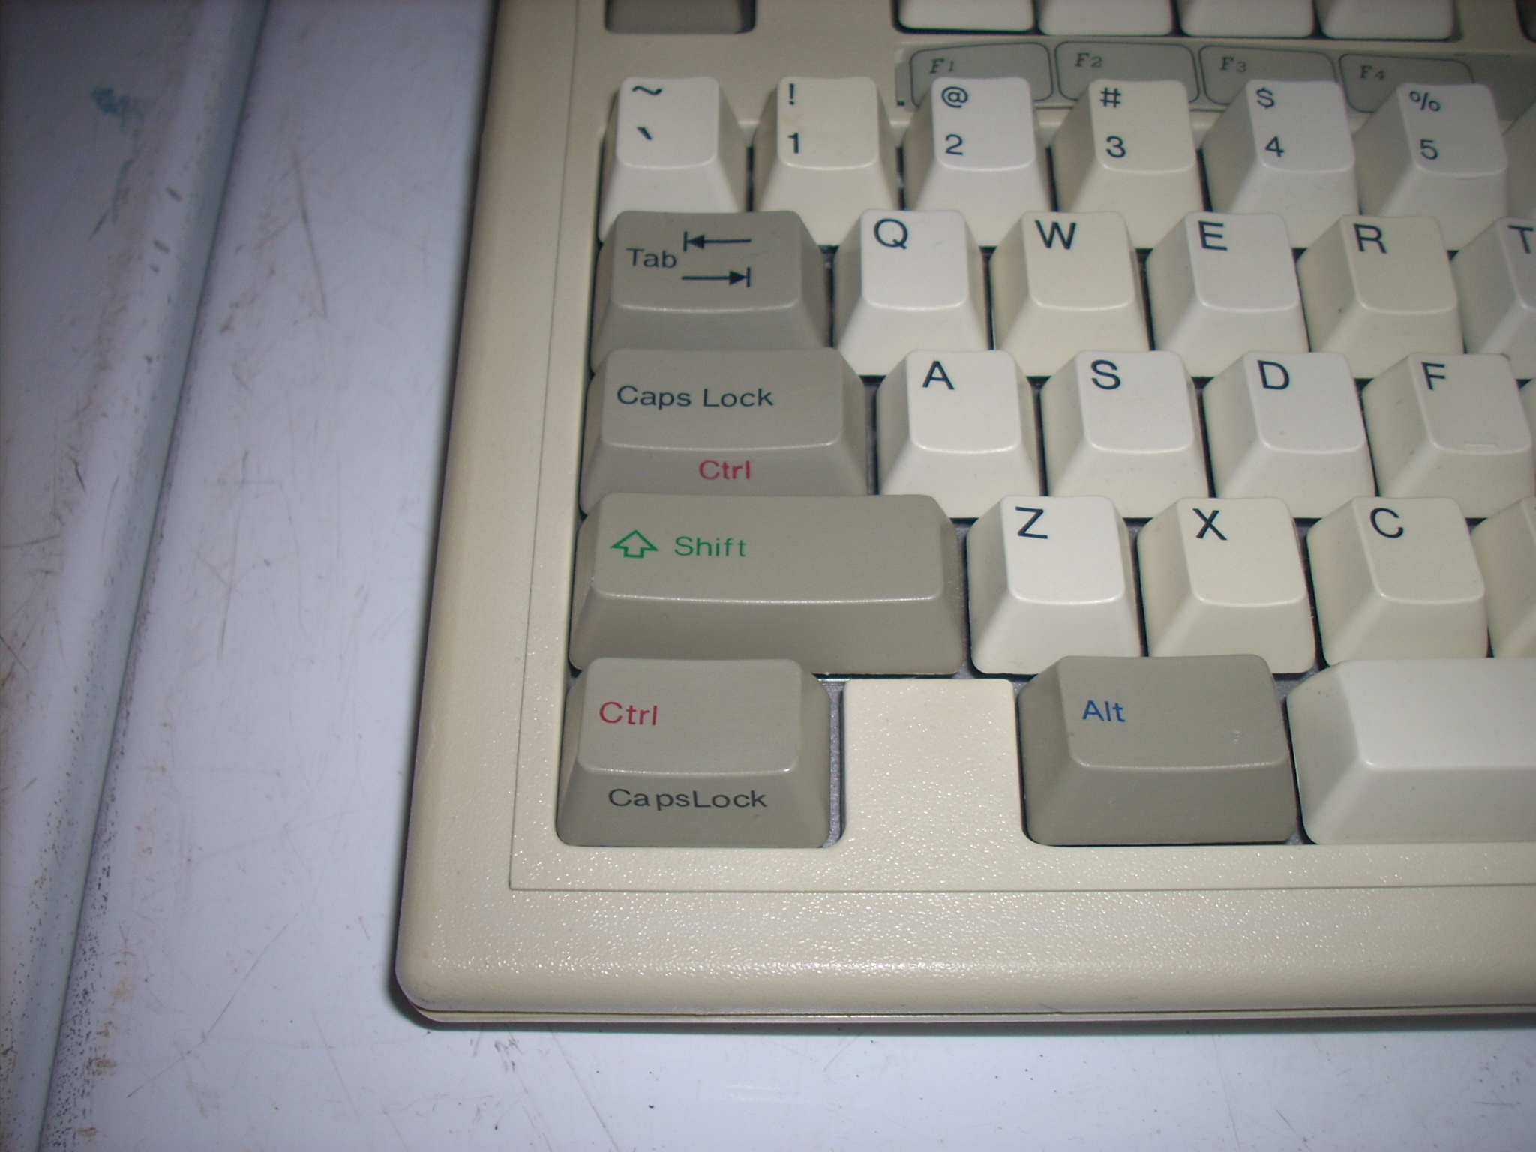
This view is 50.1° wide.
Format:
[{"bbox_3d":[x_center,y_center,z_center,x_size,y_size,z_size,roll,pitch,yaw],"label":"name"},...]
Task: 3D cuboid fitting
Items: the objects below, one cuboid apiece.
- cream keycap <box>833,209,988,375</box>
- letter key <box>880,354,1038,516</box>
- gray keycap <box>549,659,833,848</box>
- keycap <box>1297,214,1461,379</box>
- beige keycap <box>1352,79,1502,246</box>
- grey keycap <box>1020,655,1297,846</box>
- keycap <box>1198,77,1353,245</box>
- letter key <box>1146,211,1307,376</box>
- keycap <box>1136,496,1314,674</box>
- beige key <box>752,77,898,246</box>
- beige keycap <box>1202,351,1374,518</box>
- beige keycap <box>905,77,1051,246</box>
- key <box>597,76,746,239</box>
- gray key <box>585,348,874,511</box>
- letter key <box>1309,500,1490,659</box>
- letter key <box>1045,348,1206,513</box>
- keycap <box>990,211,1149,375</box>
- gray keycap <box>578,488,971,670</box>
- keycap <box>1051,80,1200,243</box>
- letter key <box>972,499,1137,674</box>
[{"bbox_3d":[0.017,-0.033,0.191,0.018,0.009,0.018,0,63,1],"label":"cream keycap"},{"bbox_3d":[0.021,-0.016,0.182,0.018,0.009,0.018,0,63,1],"label":"letter key"},{"bbox_3d":[-0.007,0.017,0.165,0.028,0.009,0.018,0,63,1],"label":"gray keycap"},{"bbox_3d":[0.074,-0.034,0.194,0.018,0.010,0.018,0,63,0],"label":"keycap"},{"bbox_3d":[0.081,-0.050,0.198,0.018,0.012,0.018,0,63,1],"label":"beige keycap"},{"bbox_3d":[0.041,0.017,0.168,0.028,0.011,0.018,0,63,0],"label":"grey keycap"},{"bbox_3d":[0.065,-0.051,0.201,0.018,0.011,0.018,0,63,0],"label":"keycap"},{"bbox_3d":[0.054,-0.033,0.190,0.018,0.009,0.018,0,63,1],"label":"letter key"},{"bbox_3d":[0.050,0.000,0.177,0.018,0.010,0.018,0,63,0],"label":"keycap"},{"bbox_3d":[0.007,-0.051,0.199,0.018,0.012,0.018,0,63,1],"label":"beige key"},{"bbox_3d":[0.060,-0.017,0.185,0.018,0.009,0.018,0,63,0],"label":"beige keycap"},{"bbox_3d":[0.027,-0.051,0.201,0.018,0.011,0.018,0,63,0],"label":"beige keycap"},{"bbox_3d":[-0.011,-0.051,0.201,0.018,0.011,0.018,0,63,0],"label":"key"},{"bbox_3d":[-0.005,-0.017,0.183,0.032,0.009,0.018,0,63,1],"label":"gray key"},{"bbox_3d":[0.068,0.001,0.173,0.018,0.008,0.018,0,63,1],"label":"letter key"},{"bbox_3d":[0.040,-0.016,0.182,0.018,0.009,0.018,0,63,1],"label":"letter key"},{"bbox_3d":[0.036,-0.034,0.193,0.018,0.010,0.018,0,63,0],"label":"keycap"},{"bbox_3d":[0.000,0.000,0.176,0.042,0.010,0.018,0,63,0],"label":"gray keycap"},{"bbox_3d":[0.045,-0.050,0.198,0.018,0.012,0.018,0,63,1],"label":"keycap"},{"bbox_3d":[0.031,0.000,0.176,0.018,0.010,0.018,0,63,0],"label":"letter key"}]

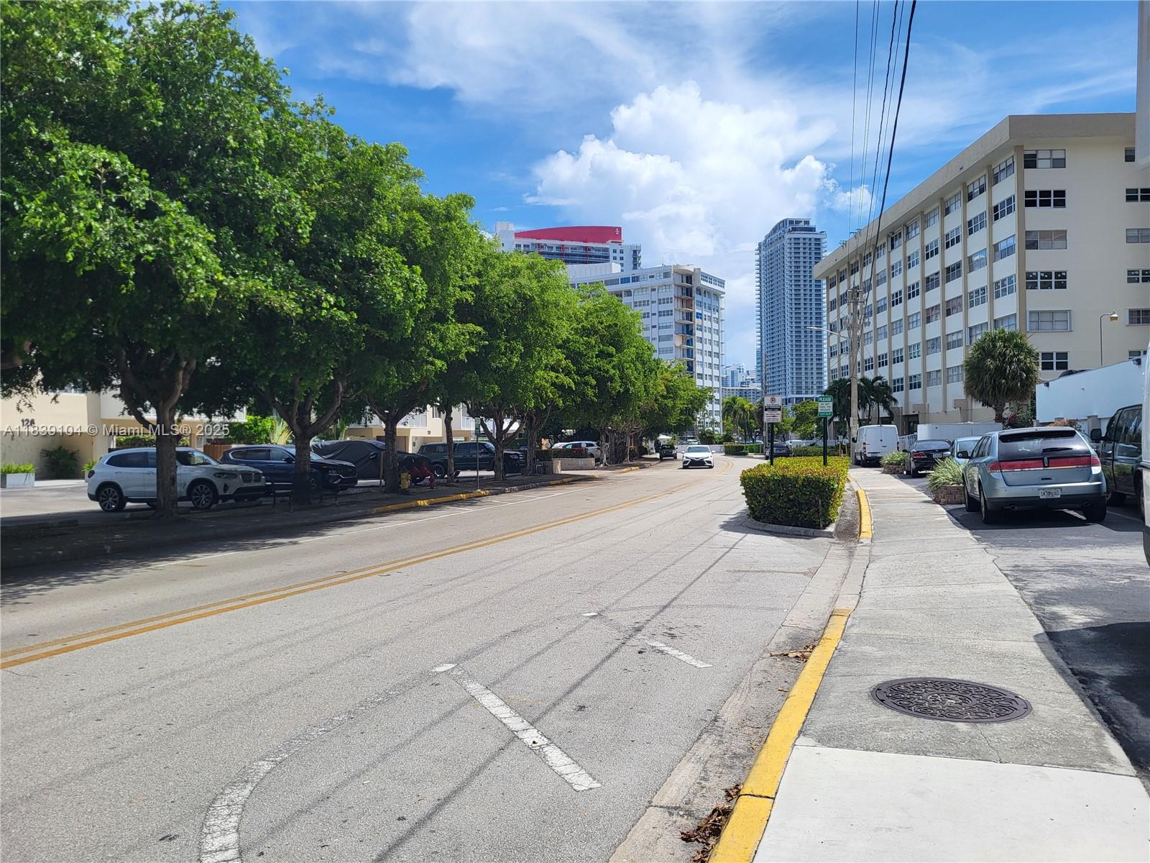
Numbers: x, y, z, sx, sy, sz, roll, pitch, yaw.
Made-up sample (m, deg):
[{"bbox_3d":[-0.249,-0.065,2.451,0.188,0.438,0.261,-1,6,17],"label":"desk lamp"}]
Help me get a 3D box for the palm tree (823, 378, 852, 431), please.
[{"bbox_3d":[23.439,-1.265,76.000,3.400,7.000,3.400,-1,-1,0],"label":"palm tree"}]

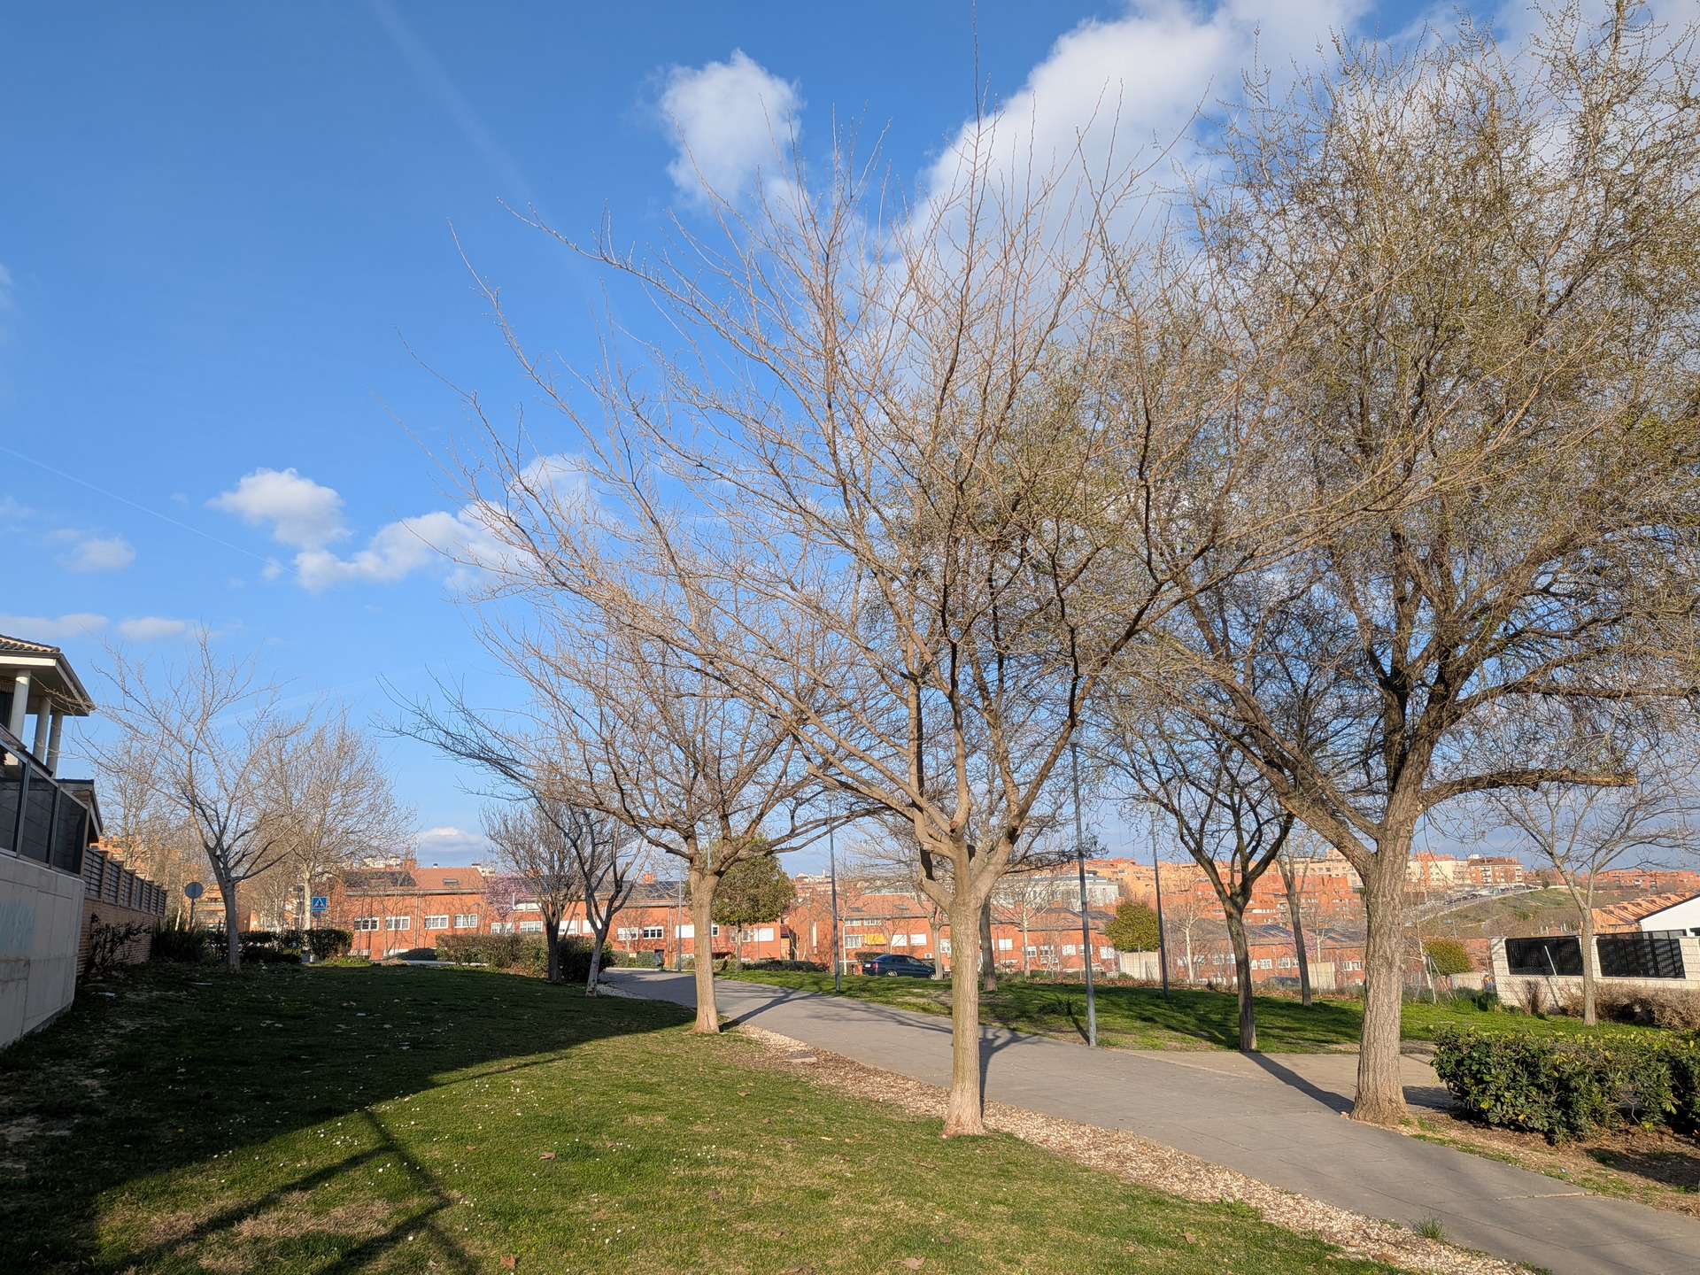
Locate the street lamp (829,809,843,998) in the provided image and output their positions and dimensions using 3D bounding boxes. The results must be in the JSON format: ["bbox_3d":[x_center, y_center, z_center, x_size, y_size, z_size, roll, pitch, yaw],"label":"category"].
[{"bbox_3d":[-0.347,5.599,25.486,0.300,4.000,0.300,-1,-13,-1],"label":"street lamp"}]

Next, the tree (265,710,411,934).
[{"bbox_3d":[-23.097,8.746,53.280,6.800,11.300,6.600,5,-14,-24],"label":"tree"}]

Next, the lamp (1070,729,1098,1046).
[{"bbox_3d":[2.999,3.140,15.211,0.300,4.050,0.300,-4,-13,10],"label":"lamp"}]

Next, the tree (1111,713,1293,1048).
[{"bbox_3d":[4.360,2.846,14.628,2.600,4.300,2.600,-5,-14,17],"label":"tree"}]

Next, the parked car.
[{"bbox_3d":[3.086,18.495,66.000,4.450,1.440,1.720,6,-15,-29],"label":"parked car"}]

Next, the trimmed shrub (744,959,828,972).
[{"bbox_3d":[-2.272,11.784,42.000,3.000,0.600,1.200,-1,-13,0],"label":"trimmed shrub"}]

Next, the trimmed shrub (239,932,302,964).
[{"bbox_3d":[-20.633,11.097,42.000,2.200,1.200,1.300,-1,-13,0],"label":"trimmed shrub"}]

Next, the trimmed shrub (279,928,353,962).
[{"bbox_3d":[-19.881,11.477,44.000,2.700,1.350,1.500,-1,-13,0],"label":"trimmed shrub"}]

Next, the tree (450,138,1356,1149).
[{"bbox_3d":[0.227,-0.379,9.866,7.200,8.500,6.600,-2,-13,5],"label":"tree"}]

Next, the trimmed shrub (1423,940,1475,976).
[{"bbox_3d":[28.489,15.207,56.000,2.400,1.800,2.200,-1,-13,0],"label":"trimmed shrub"}]

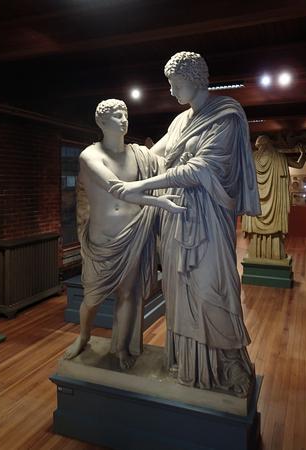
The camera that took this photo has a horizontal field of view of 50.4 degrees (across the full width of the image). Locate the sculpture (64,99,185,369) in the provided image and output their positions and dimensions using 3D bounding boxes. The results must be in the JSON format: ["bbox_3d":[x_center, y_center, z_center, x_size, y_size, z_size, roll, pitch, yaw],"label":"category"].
[{"bbox_3d":[-0.175,0.041,2.049,0.720,1.638,0.450,-1,6,-5],"label":"sculpture"}]

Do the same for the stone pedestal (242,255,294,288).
[{"bbox_3d":[1.920,0.777,5.454,0.760,0.350,0.600,2,7,21],"label":"stone pedestal"}]

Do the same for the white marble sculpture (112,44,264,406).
[{"bbox_3d":[0.203,-0.049,1.923,0.730,1.837,0.600,4,8,38],"label":"white marble sculpture"}]

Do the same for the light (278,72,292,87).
[{"bbox_3d":[1.548,-1.700,3.800,0.150,0.120,0.150,2,7,25],"label":"light"}]

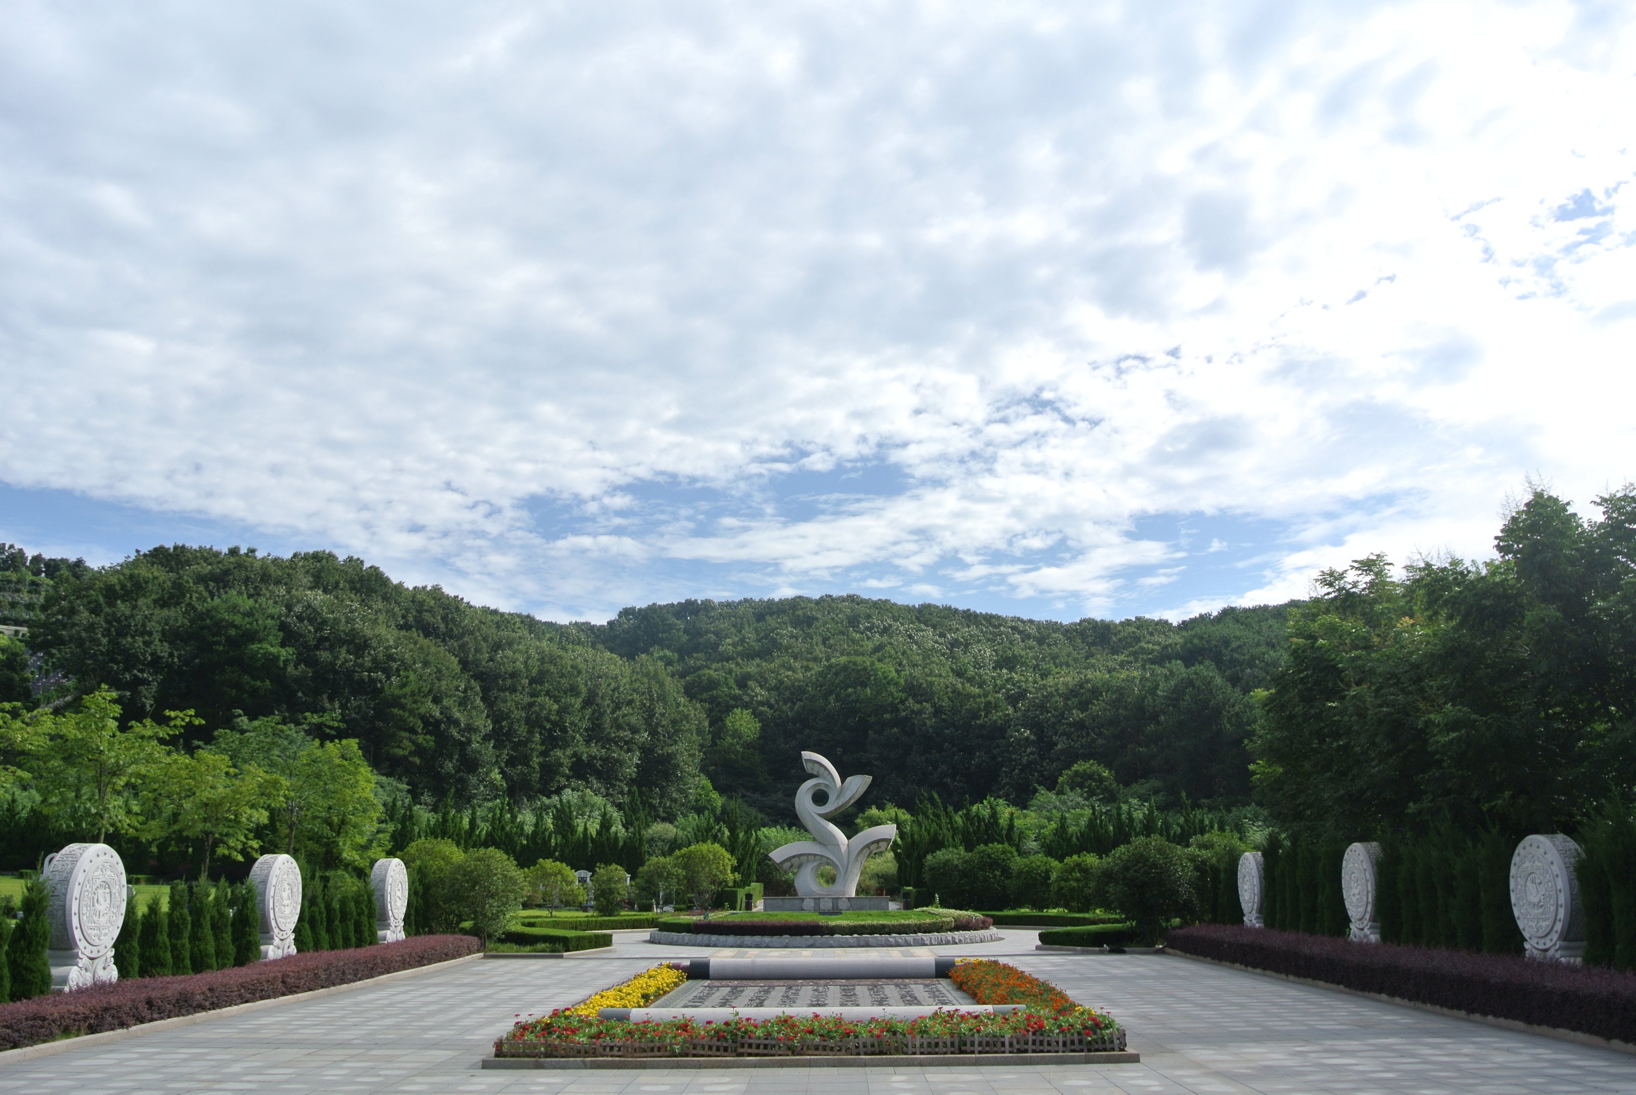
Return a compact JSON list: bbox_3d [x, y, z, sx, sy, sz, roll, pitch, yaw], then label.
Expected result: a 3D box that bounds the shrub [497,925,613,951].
[{"bbox_3d":[-6.733,9.845,34.490,1.721,0.385,5.263,8,-16,-30],"label":"shrub"}]

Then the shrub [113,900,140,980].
[{"bbox_3d":[-9.307,5.406,18.401,0.420,1.420,0.420,0,-14,0],"label":"shrub"}]

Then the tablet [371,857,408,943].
[{"bbox_3d":[-9.366,7.873,29.902,0.386,2.050,1.445,-1,-14,0],"label":"tablet"}]

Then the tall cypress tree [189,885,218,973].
[{"bbox_3d":[-10.292,6.419,22.827,0.486,1.528,0.486,0,-14,0],"label":"tall cypress tree"}]

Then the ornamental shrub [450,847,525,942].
[{"bbox_3d":[-7.954,8.418,32.964,1.822,2.328,1.822,0,-14,0],"label":"ornamental shrub"}]

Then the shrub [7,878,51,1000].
[{"bbox_3d":[-9.323,4.687,16.158,0.520,1.750,0.520,0,-14,0],"label":"shrub"}]

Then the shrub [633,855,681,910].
[{"bbox_3d":[-7.614,15.767,63.885,2.277,2.652,2.227,0,-14,0],"label":"shrub"}]

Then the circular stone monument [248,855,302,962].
[{"bbox_3d":[-10.290,6.877,25.893,0.425,2.085,1.660,0,-14,0],"label":"circular stone monument"}]

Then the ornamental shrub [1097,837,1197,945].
[{"bbox_3d":[8.038,8.292,33.183,2.429,2.581,2.328,0,-14,0],"label":"ornamental shrub"}]

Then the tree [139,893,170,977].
[{"bbox_3d":[-9.303,5.577,19.183,0.450,1.460,0.450,0,-14,0],"label":"tree"}]

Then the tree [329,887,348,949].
[{"bbox_3d":[-9.396,7.389,26.686,0.403,1.546,0.403,-1,-14,0],"label":"tree"}]

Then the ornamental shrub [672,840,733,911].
[{"bbox_3d":[-4.589,13.205,54.452,2.450,2.860,2.450,0,-14,0],"label":"ornamental shrub"}]

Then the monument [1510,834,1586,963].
[{"bbox_3d":[9.363,4.700,17.115,0.480,2.110,1.420,0,-14,0],"label":"monument"}]

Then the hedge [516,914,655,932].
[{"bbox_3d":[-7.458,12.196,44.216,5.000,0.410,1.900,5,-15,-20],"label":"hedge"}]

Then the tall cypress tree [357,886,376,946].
[{"bbox_3d":[-9.245,7.701,28.032,0.400,1.540,0.400,0,-14,0],"label":"tall cypress tree"}]

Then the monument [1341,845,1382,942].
[{"bbox_3d":[9.400,6.133,23.344,0.386,2.050,1.445,-1,-14,0],"label":"monument"}]

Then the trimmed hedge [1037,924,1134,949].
[{"bbox_3d":[6.552,9.353,32.928,2.436,0.386,2.184,-1,-14,0],"label":"trimmed hedge"}]

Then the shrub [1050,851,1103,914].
[{"bbox_3d":[11.177,14.526,58.956,2.277,2.652,2.227,0,-14,0],"label":"shrub"}]

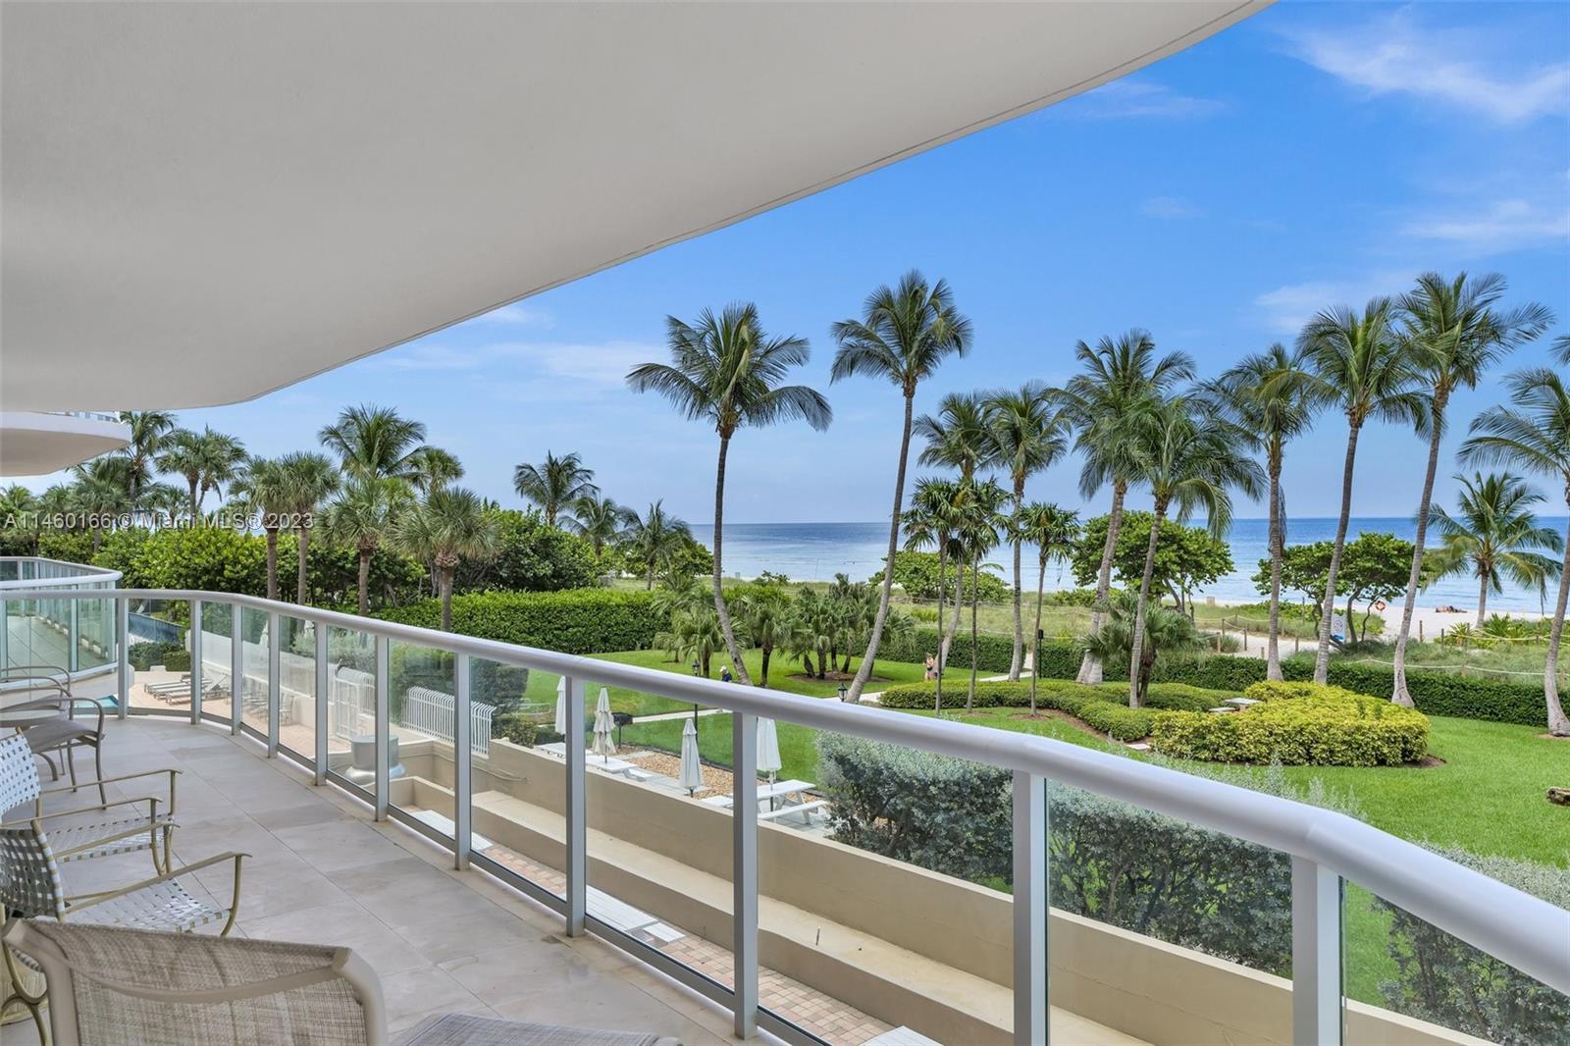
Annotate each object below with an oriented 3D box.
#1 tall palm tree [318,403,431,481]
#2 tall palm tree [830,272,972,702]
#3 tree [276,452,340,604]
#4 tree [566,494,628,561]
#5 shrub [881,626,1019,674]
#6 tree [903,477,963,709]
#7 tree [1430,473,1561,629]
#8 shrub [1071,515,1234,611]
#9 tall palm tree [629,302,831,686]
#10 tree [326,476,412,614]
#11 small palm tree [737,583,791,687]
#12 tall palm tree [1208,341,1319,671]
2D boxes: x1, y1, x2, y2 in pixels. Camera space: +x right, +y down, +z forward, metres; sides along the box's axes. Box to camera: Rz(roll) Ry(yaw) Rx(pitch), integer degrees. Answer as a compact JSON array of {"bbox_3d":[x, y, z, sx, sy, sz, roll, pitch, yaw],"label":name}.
[{"bbox_3d":[-25.022,-0.075,64.000,6.400,14.406,6.400,0,0,-21],"label":"tall palm tree"},{"bbox_3d":[4.487,-1.389,40.500,5.600,16.689,5.800,0,0,6],"label":"tall palm tree"},{"bbox_3d":[-25.563,1.837,56.000,3.410,11.290,3.240,-1,0,0],"label":"tree"},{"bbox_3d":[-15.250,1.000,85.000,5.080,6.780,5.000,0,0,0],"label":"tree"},{"bbox_3d":[8.100,6.250,50.700,7.900,1.450,1.300,0,0,41],"label":"shrub"},{"bbox_3d":[5.570,2.727,39.443,2.220,8.970,2.110,-1,0,0],"label":"tree"},{"bbox_3d":[45.478,1.767,67.000,8.000,9.975,7.600,0,0,34],"label":"tree"},{"bbox_3d":[24.578,2.913,70.000,10.800,7.304,9.000,0,0,0],"label":"shrub"},{"bbox_3d":[-2.311,-1.142,43.800,8.400,16.200,7.600,0,0,-3],"label":"tall palm tree"},{"bbox_3d":[-17.288,2.448,43.500,3.400,8.771,3.400,0,0,-22],"label":"tree"},{"bbox_3d":[-0.880,4.640,43.000,2.220,4.230,2.300,0,0,0],"label":"small palm tree"},{"bbox_3d":[18.540,-0.170,40.500,4.370,13.530,4.400,0,0,0],"label":"tall palm tree"}]

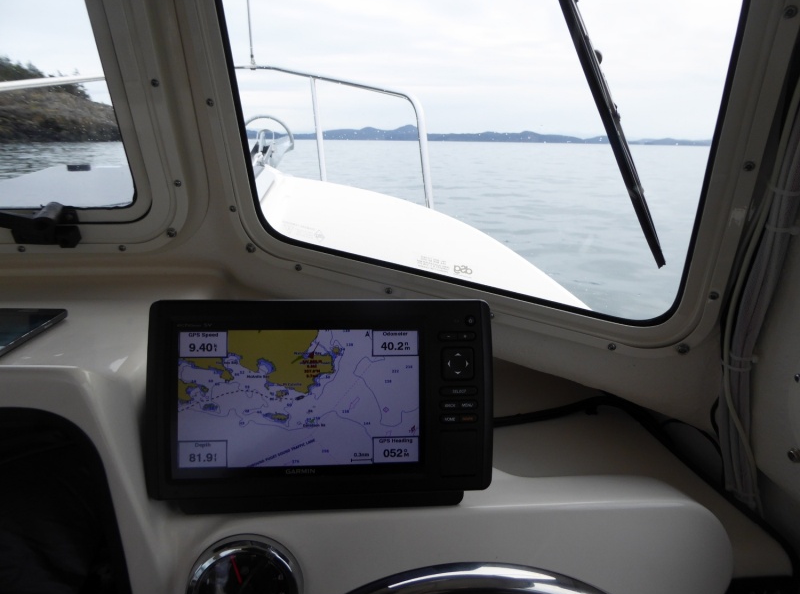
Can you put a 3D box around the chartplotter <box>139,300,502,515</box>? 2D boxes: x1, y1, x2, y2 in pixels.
[{"bbox_3d":[-0.067,0.094,0.521,0.286,0.182,0.082,0,-1,-5],"label":"chartplotter"}]

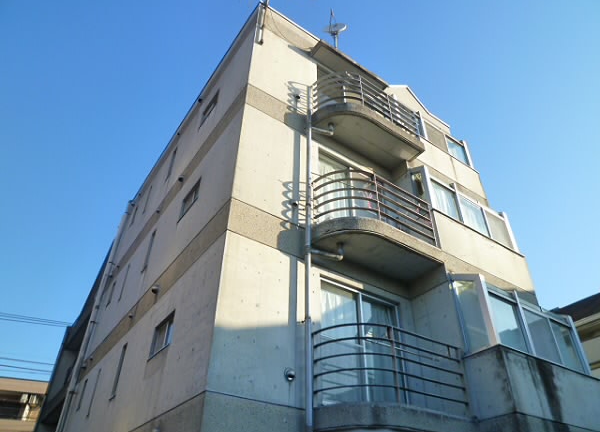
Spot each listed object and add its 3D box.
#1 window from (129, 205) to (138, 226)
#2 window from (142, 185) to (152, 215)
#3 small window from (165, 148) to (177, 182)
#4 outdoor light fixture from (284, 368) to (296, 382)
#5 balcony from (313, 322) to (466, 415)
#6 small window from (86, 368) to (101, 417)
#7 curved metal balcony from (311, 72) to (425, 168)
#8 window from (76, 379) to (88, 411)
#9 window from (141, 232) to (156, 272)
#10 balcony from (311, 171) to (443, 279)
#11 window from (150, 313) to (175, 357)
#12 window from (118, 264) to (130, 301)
[{"bbox_3d":[-5.595,0.025,14.592,0.120,0.660,0.300,24,-42,-27],"label":"window"},{"bbox_3d":[-4.644,-0.465,13.370,0.100,1.000,0.270,24,-43,-27],"label":"window"},{"bbox_3d":[-3.614,-1.432,12.164,0.120,1.040,0.330,24,-42,-27],"label":"small window"},{"bbox_3d":[-0.112,2.011,5.494,0.135,0.140,0.100,24,-43,-27],"label":"outdoor light fixture"},{"bbox_3d":[1.280,2.183,5.987,2.080,0.980,0.890,24,-43,-27],"label":"balcony"},{"bbox_3d":[-4.564,3.918,9.606,0.120,1.030,0.170,24,-42,-27],"label":"small window"},{"bbox_3d":[1.401,-2.079,9.098,2.230,1.330,0.880,23,-42,-26],"label":"curved metal balcony"},{"bbox_3d":[-5.307,4.384,10.583,0.120,0.680,0.300,24,-42,-27],"label":"window"},{"bbox_3d":[-3.520,0.838,10.290,0.100,1.060,0.350,24,-43,-27],"label":"window"},{"bbox_3d":[1.354,0.116,7.621,2.190,1.410,0.890,24,-43,-27],"label":"balcony"},{"bbox_3d":[-2.156,1.943,6.934,0.100,0.540,0.840,24,-43,-27],"label":"window"},{"bbox_3d":[-4.652,1.778,11.479,0.120,1.060,0.170,24,-42,-27],"label":"window"}]

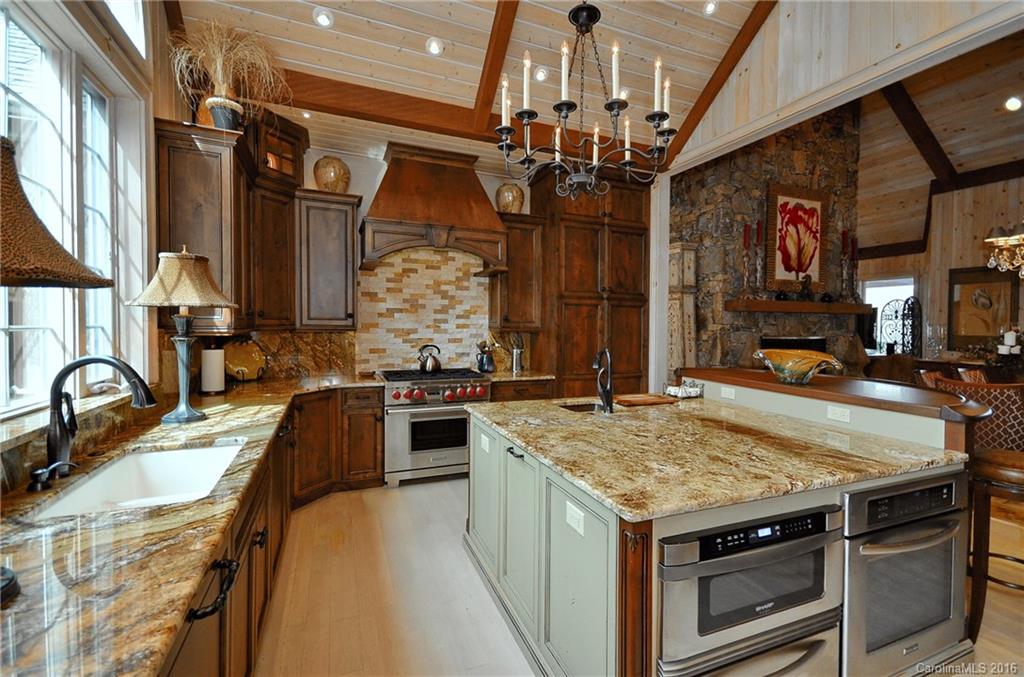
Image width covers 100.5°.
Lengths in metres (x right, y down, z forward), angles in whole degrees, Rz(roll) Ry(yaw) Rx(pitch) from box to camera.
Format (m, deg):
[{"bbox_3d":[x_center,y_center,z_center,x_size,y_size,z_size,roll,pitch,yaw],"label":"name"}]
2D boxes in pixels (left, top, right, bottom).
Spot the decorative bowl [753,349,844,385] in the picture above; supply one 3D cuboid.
[{"bbox_3d":[1.740,0.176,2.630,0.310,0.192,0.470,0,2,-21],"label":"decorative bowl"}]

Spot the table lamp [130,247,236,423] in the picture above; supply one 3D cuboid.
[{"bbox_3d":[-1.655,-0.036,2.160,0.430,0.875,0.430,0,2,-23],"label":"table lamp"}]

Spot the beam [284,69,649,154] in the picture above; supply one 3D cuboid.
[{"bbox_3d":[-0.268,-1.812,3.625,3.920,0.220,0.140,0,2,-23],"label":"beam"}]

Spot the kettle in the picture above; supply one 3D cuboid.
[{"bbox_3d":[-0.807,0.198,4.189,0.230,0.270,0.205,0,1,-11],"label":"kettle"}]

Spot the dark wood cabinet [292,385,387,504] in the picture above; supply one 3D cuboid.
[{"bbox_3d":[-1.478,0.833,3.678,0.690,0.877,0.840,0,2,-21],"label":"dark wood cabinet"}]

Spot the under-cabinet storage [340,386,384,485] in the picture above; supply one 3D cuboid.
[{"bbox_3d":[-1.359,0.832,3.829,0.350,0.880,0.600,0,2,-23],"label":"under-cabinet storage"}]

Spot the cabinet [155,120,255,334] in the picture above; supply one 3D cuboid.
[{"bbox_3d":[-1.979,-0.659,2.813,0.410,1.210,0.610,0,2,-21],"label":"cabinet"}]

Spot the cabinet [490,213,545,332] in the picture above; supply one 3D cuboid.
[{"bbox_3d":[0.049,-0.690,4.518,0.485,1.185,0.380,0,2,-21],"label":"cabinet"}]

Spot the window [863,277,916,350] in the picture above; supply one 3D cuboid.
[{"bbox_3d":[5.232,-0.286,5.913,0.100,1.060,0.660,0,2,-23],"label":"window"}]

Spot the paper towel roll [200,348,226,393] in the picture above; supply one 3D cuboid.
[{"bbox_3d":[-2.042,0.229,2.904,0.126,0.284,0.126,0,2,-21],"label":"paper towel roll"}]

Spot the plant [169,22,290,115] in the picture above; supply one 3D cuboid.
[{"bbox_3d":[-1.731,-1.631,2.627,0.600,0.560,0.520,0,2,-23],"label":"plant"}]

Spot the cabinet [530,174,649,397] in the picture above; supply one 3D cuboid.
[{"bbox_3d":[0.836,-0.225,4.660,1.125,2.987,0.710,0,2,-21],"label":"cabinet"}]

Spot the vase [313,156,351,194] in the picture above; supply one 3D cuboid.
[{"bbox_3d":[-1.627,-1.451,3.834,0.304,0.370,0.304,0,2,-21],"label":"vase"}]

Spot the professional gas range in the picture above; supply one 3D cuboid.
[{"bbox_3d":[-0.756,0.798,4.046,0.922,0.942,0.725,0,2,-21],"label":"professional gas range"}]

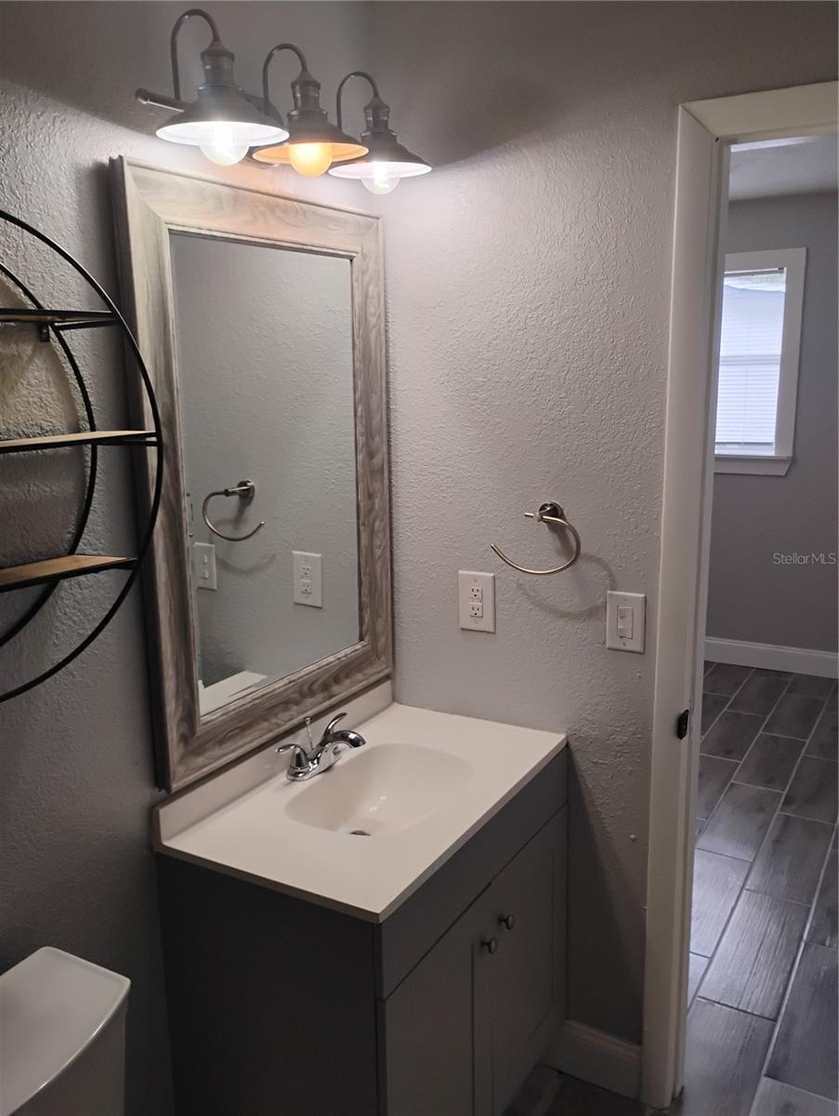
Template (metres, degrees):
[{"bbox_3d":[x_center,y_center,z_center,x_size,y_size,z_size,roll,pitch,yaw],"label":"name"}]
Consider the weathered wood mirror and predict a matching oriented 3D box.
[{"bbox_3d":[-0.275,-0.170,1.818,0.030,1.054,0.751,6,13,29],"label":"weathered wood mirror"}]

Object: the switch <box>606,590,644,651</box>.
[{"bbox_3d":[0.445,0.139,1.945,0.084,0.131,0.008,5,13,28],"label":"switch"}]

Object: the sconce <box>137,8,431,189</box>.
[{"bbox_3d":[-0.207,-0.798,1.620,0.230,0.245,0.655,6,15,29],"label":"sconce"}]

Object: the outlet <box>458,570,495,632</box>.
[{"bbox_3d":[0.136,0.103,2.107,0.088,0.137,0.008,5,13,28],"label":"outlet"}]

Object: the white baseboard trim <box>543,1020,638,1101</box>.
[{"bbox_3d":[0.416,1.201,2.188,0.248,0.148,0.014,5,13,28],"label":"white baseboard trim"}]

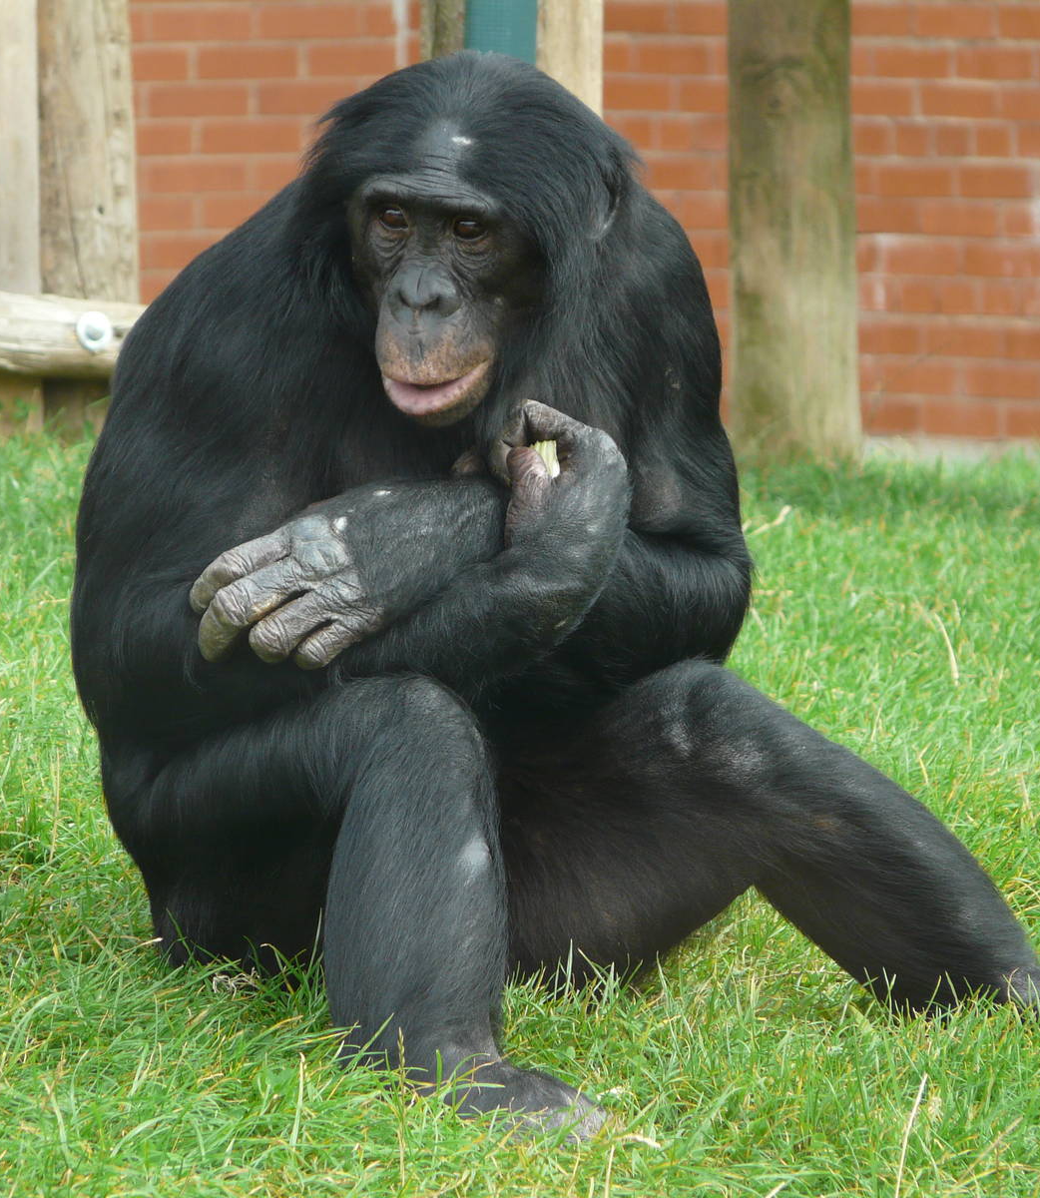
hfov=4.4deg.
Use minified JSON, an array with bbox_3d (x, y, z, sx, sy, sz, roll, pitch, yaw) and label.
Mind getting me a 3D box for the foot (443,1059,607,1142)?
[{"bbox_3d":[-0.017,0.346,9.500,0.085,0.070,0.190,-9,12,-43],"label":"foot"}]

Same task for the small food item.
[{"bbox_3d":[0.017,-0.100,9.680,0.023,0.032,0.020,-12,6,-6],"label":"small food item"}]

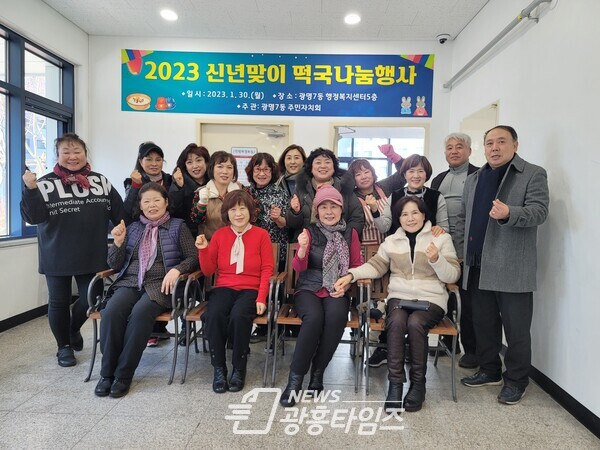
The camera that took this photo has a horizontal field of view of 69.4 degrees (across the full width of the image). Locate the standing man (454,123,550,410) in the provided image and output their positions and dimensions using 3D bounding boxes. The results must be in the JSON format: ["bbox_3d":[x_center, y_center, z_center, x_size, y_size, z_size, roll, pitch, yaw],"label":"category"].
[{"bbox_3d":[1.290,0.237,2.760,0.540,1.709,0.400,4,4,35],"label":"standing man"}]

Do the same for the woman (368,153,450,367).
[{"bbox_3d":[0.828,0.262,3.252,0.500,1.580,0.420,2,3,11],"label":"woman"}]

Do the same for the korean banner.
[{"bbox_3d":[-0.270,-1.568,4.788,3.475,0.683,0.030,2,3,2],"label":"korean banner"}]

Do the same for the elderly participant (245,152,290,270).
[{"bbox_3d":[-0.258,0.210,3.462,0.482,1.567,0.361,2,3,2],"label":"elderly participant"}]

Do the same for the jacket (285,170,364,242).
[{"bbox_3d":[0.191,-0.083,3.366,0.600,0.711,0.420,2,3,6],"label":"jacket"}]

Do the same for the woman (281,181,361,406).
[{"bbox_3d":[0.179,0.388,2.800,0.502,1.300,0.703,2,3,8],"label":"woman"}]

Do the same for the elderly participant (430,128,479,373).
[{"bbox_3d":[1.199,0.188,3.289,0.480,1.748,0.340,3,3,19],"label":"elderly participant"}]

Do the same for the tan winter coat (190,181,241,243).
[{"bbox_3d":[-0.648,-0.071,3.444,0.472,0.613,0.321,1,3,-1],"label":"tan winter coat"}]

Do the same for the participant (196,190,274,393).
[{"bbox_3d":[-0.427,0.393,2.934,0.510,1.274,0.610,2,3,-2],"label":"participant"}]

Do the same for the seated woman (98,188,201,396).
[{"bbox_3d":[-1.004,0.361,2.876,0.583,1.286,0.703,2,3,2],"label":"seated woman"}]

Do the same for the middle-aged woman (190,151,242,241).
[{"bbox_3d":[-0.589,0.209,3.430,0.540,1.580,0.380,1,3,-7],"label":"middle-aged woman"}]

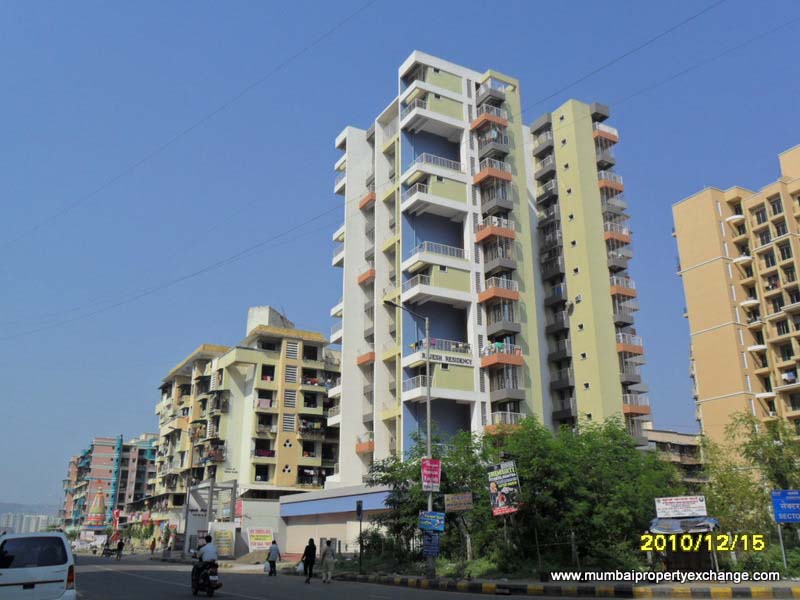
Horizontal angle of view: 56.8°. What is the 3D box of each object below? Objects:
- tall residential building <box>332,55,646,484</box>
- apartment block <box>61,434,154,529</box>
[{"bbox_3d":[8.235,1.802,76.352,24.600,46.100,18.500,9,-20,-27],"label":"tall residential building"},{"bbox_3d":[-80.677,53.373,204.707,17.000,28.000,48.000,9,-20,-27],"label":"apartment block"}]

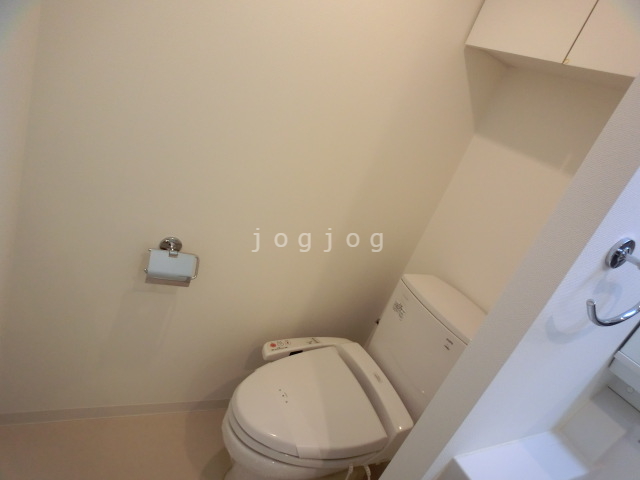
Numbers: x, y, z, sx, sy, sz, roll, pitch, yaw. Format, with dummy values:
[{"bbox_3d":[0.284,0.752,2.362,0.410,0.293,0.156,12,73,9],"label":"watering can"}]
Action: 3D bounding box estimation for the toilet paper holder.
[{"bbox_3d":[-0.438,0.065,1.148,0.138,0.117,0.080,10,24,-32],"label":"toilet paper holder"}]

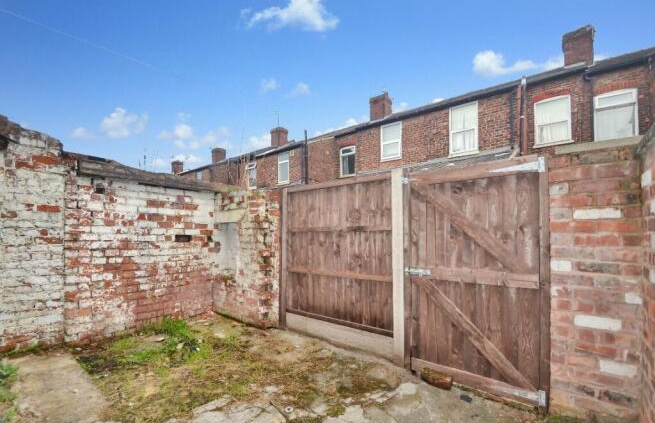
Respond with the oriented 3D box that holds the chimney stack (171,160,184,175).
[{"bbox_3d":[-16.102,-4.637,29.306,0.800,1.380,0.900,-2,-4,36],"label":"chimney stack"}]

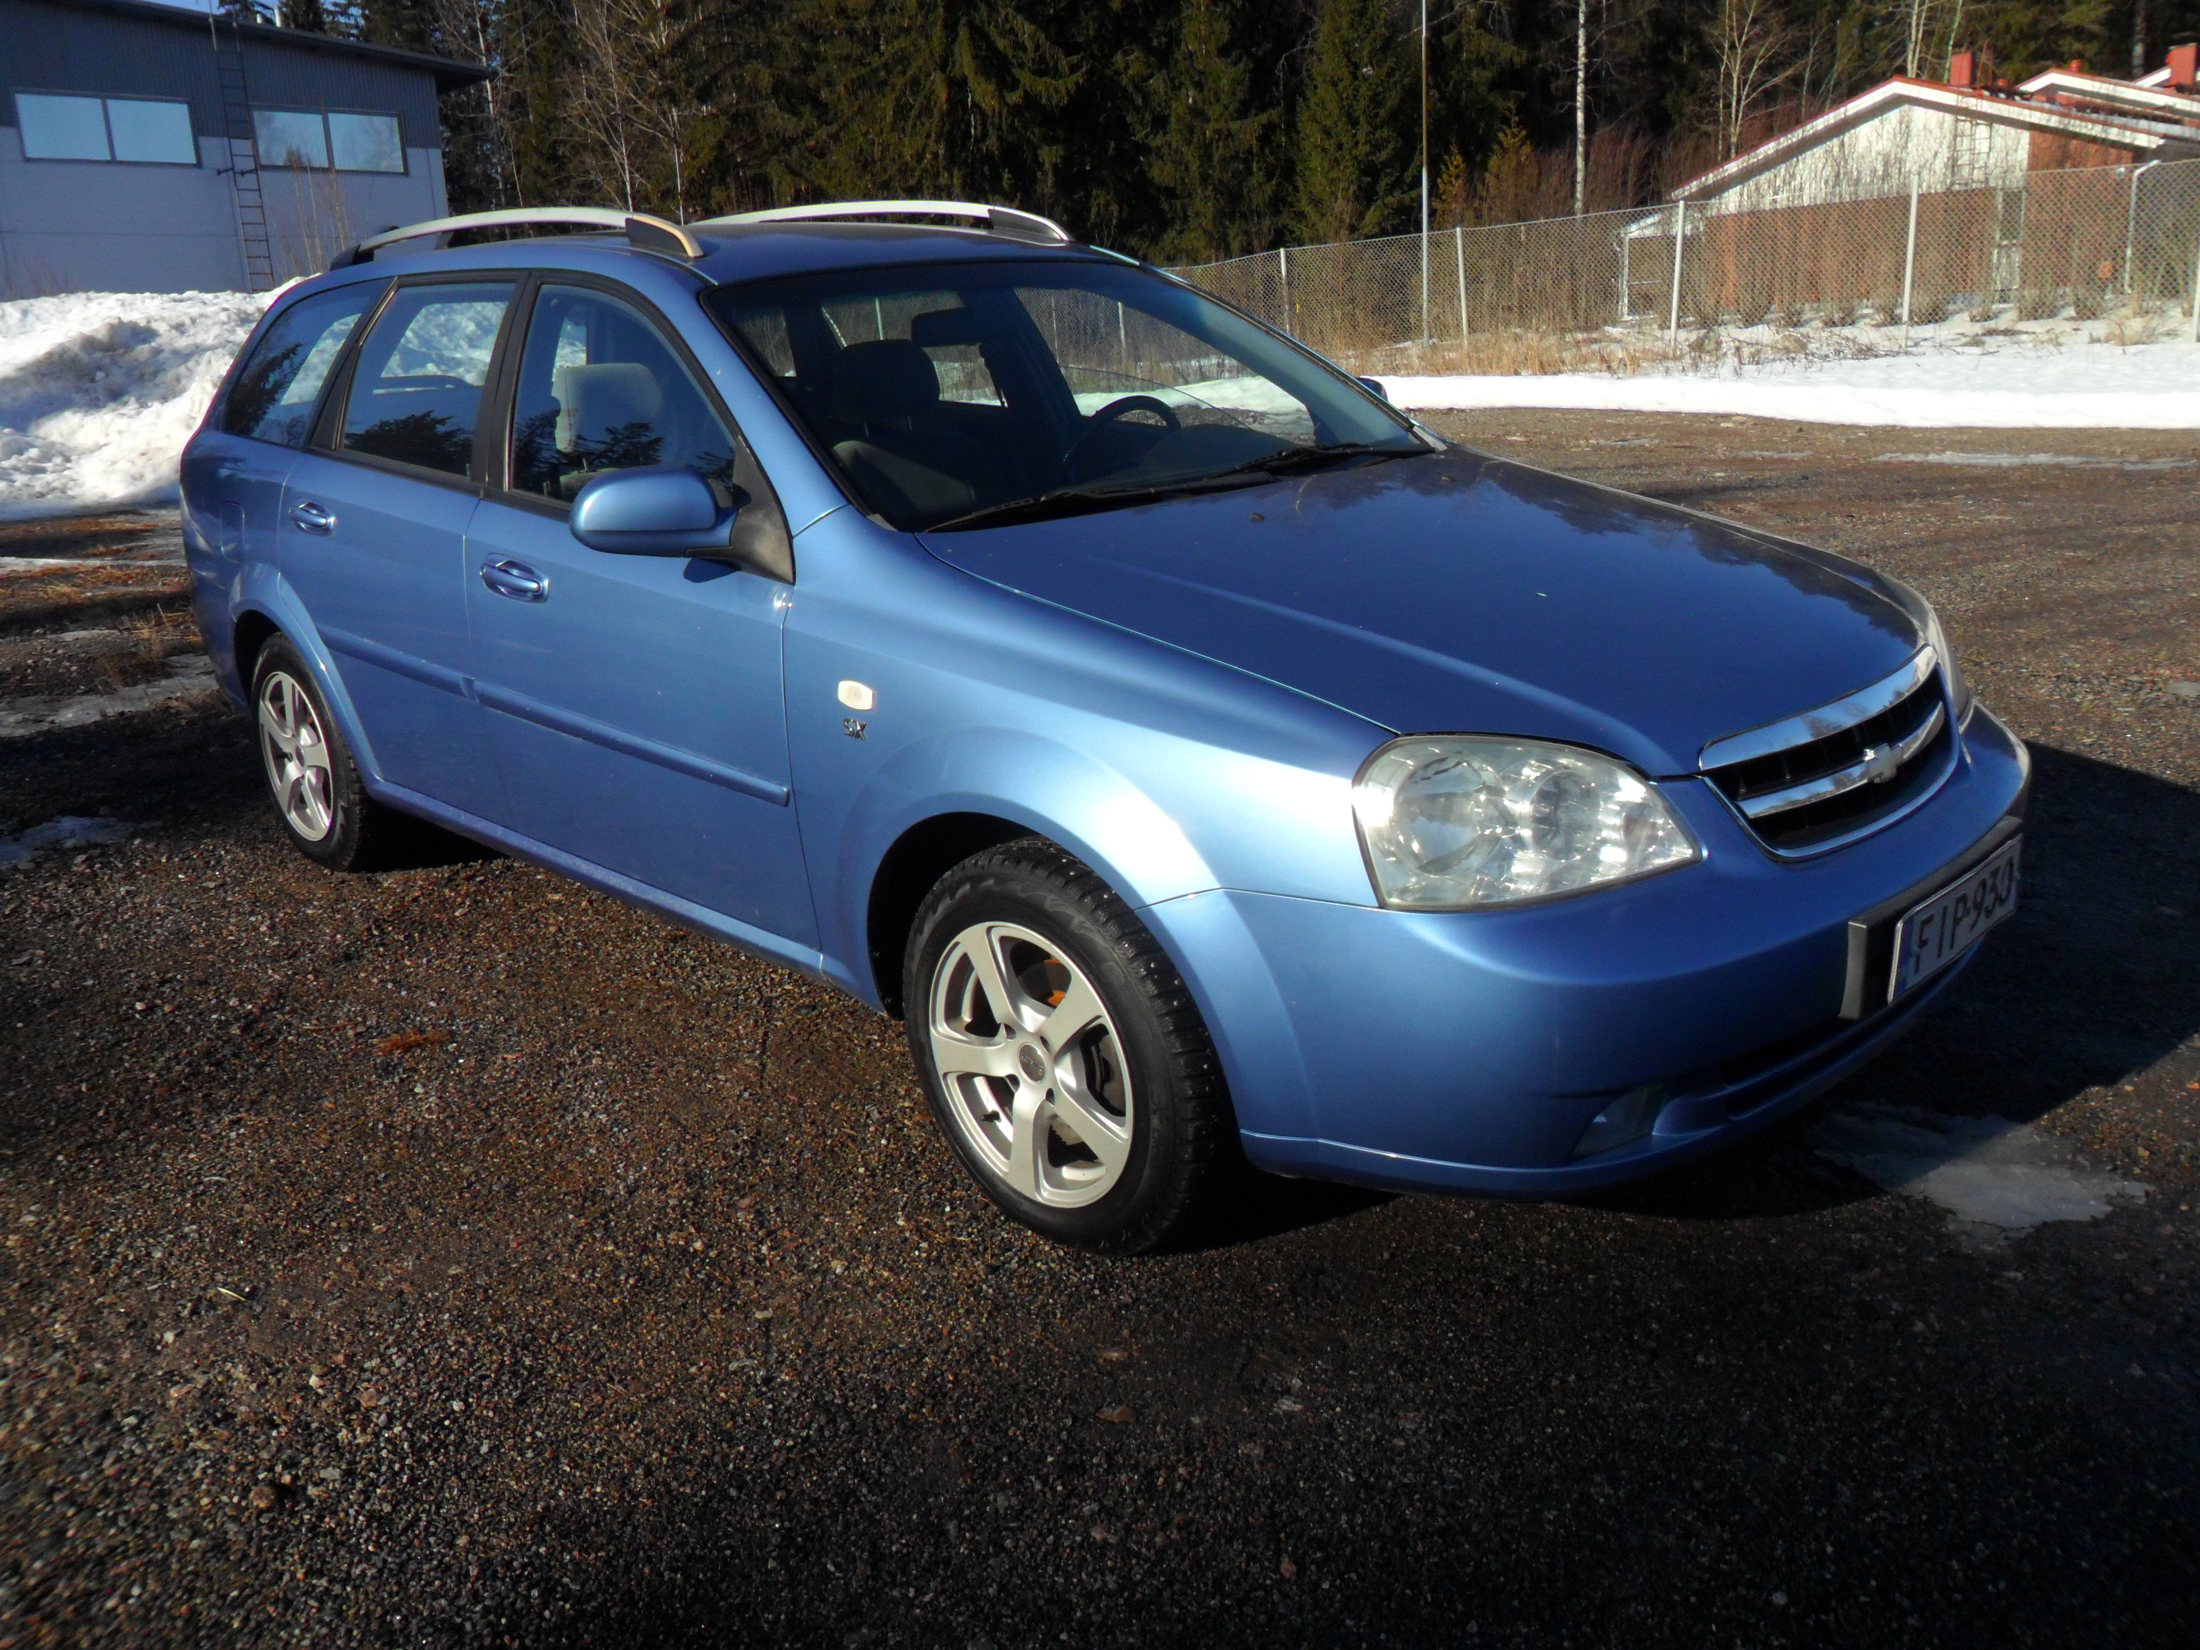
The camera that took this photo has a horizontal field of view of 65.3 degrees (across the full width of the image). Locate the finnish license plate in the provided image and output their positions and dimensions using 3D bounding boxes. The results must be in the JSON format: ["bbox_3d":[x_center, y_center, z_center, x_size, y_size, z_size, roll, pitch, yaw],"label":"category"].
[{"bbox_3d":[1.139,0.120,2.270,0.442,0.118,0.012,-18,24,-42],"label":"finnish license plate"}]

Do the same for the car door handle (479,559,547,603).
[{"bbox_3d":[-1.089,-0.450,3.178,0.055,0.080,0.230,-18,24,-42],"label":"car door handle"}]

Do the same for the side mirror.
[{"bbox_3d":[-0.667,-0.475,2.610,0.220,0.150,0.160,-18,24,-42],"label":"side mirror"}]

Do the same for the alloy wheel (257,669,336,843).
[{"bbox_3d":[-1.884,-0.182,4.205,0.180,0.420,0.420,-18,24,-42],"label":"alloy wheel"}]

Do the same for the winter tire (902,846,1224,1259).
[{"bbox_3d":[-0.036,0.313,2.444,0.200,0.600,0.600,-18,24,-42],"label":"winter tire"}]

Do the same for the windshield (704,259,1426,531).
[{"bbox_3d":[-0.002,-0.830,3.143,1.400,0.100,0.880,-18,52,-42],"label":"windshield"}]

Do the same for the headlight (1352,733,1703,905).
[{"bbox_3d":[0.512,-0.011,1.996,0.410,0.210,0.290,-18,24,-42],"label":"headlight"}]

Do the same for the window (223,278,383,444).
[{"bbox_3d":[-1.938,-1.098,4.096,0.045,0.380,0.930,8,5,-42],"label":"window"}]

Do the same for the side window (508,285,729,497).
[{"bbox_3d":[-0.839,-0.764,3.019,0.820,0.410,0.045,15,4,43],"label":"side window"}]

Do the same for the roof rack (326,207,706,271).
[{"bbox_3d":[-1.318,-1.250,3.677,0.070,0.125,1.680,-18,24,-42],"label":"roof rack"}]

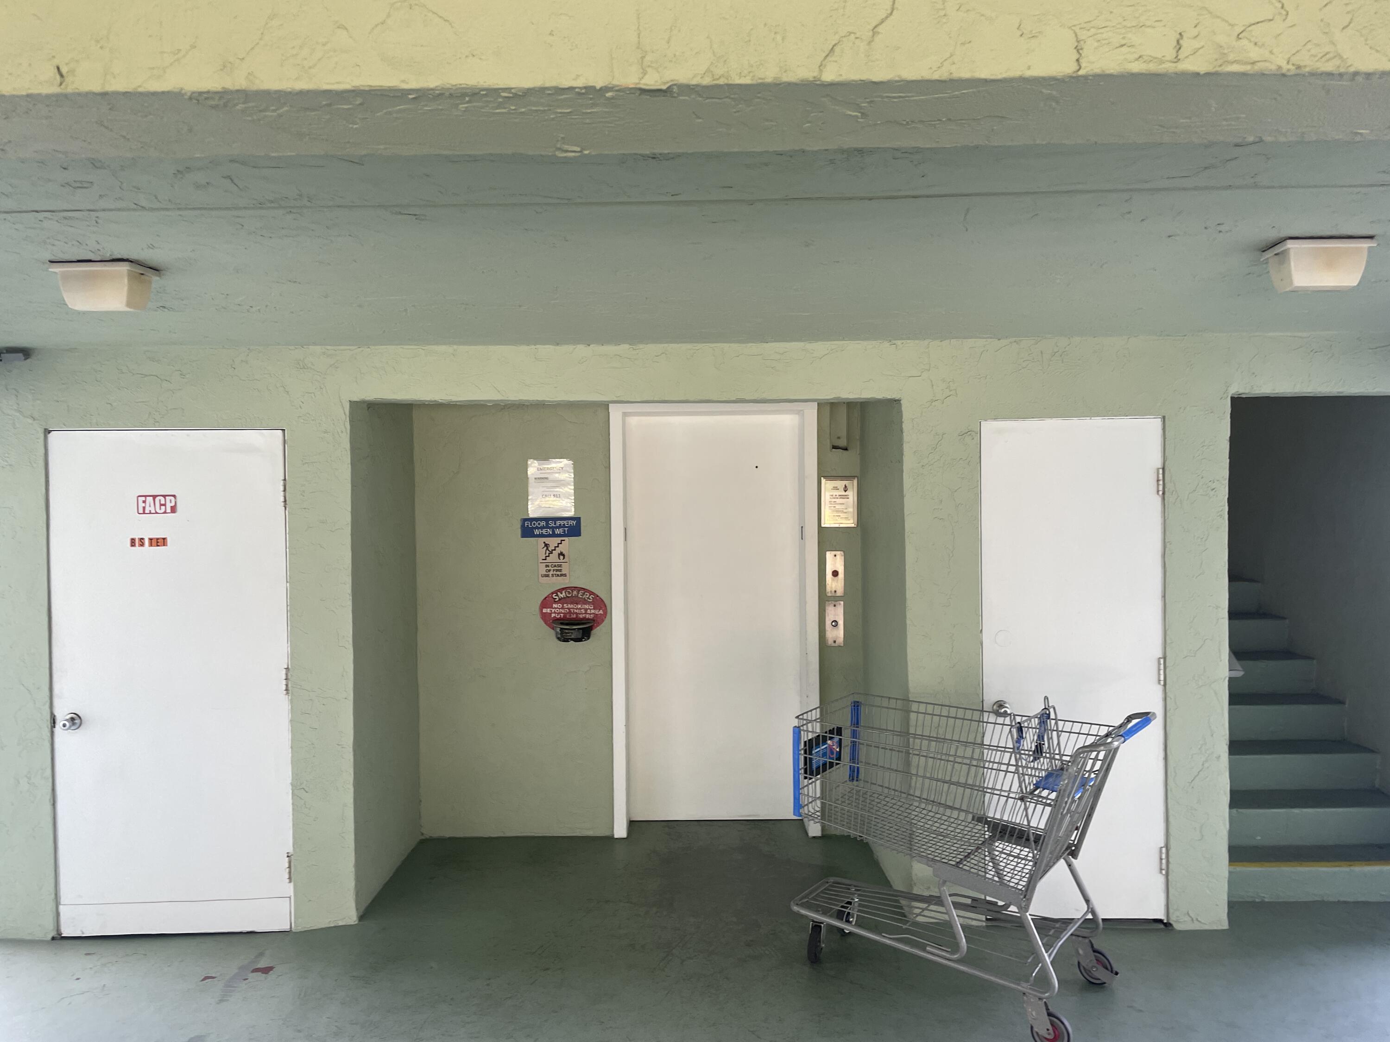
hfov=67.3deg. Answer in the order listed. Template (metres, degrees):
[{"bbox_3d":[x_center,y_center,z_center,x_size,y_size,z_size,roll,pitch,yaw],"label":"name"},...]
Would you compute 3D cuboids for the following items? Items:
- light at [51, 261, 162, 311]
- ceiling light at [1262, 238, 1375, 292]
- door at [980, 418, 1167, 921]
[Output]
[{"bbox_3d":[-1.553,-0.607,2.743,0.213,0.118,0.135,-1,1,0],"label":"light"},{"bbox_3d":[1.591,-0.648,2.672,0.213,0.118,0.135,-1,1,0],"label":"ceiling light"},{"bbox_3d":[1.488,0.590,4.117,0.705,1.970,0.050,-1,1,0],"label":"door"}]

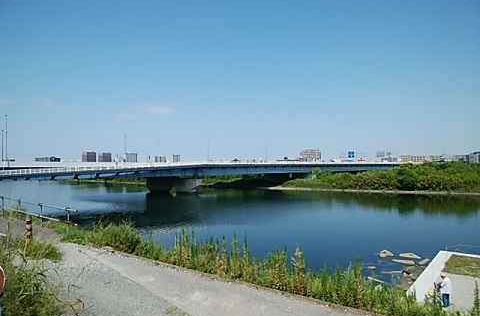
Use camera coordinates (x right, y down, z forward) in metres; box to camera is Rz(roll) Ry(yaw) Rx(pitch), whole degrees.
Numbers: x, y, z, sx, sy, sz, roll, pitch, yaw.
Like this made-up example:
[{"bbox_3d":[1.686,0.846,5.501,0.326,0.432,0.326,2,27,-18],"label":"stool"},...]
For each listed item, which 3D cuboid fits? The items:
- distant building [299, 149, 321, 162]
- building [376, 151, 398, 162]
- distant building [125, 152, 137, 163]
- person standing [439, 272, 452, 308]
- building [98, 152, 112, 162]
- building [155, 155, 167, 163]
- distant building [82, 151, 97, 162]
[{"bbox_3d":[99.570,0.890,430.000,27.000,24.900,15.000,0,-1,6],"label":"distant building"},{"bbox_3d":[194.360,1.860,400.000,28.000,22.100,17.000,0,-1,18],"label":"building"},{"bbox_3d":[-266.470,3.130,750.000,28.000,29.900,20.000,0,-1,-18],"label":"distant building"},{"bbox_3d":[9.723,6.263,14.400,0.550,1.600,0.480,0,-1,27],"label":"person standing"},{"bbox_3d":[-317.990,2.910,720.000,25.000,29.400,22.000,1,-1,-37],"label":"building"},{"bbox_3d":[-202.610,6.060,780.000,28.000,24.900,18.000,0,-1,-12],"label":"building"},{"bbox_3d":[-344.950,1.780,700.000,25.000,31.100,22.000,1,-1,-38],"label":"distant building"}]

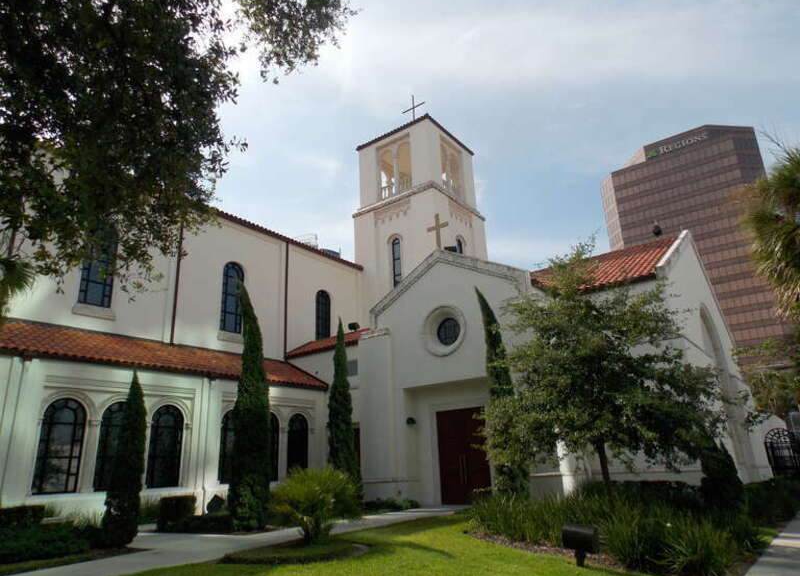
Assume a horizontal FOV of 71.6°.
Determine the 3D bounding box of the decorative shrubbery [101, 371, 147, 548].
[{"bbox_3d":[-6.749,4.167,13.855,0.900,4.120,0.900,-15,-22,34],"label":"decorative shrubbery"}]

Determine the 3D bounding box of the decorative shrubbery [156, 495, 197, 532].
[{"bbox_3d":[-6.459,6.461,15.986,0.850,0.960,0.850,-15,-22,34],"label":"decorative shrubbery"}]

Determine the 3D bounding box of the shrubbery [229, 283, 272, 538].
[{"bbox_3d":[-4.564,3.532,17.367,1.100,7.320,1.150,-2,-18,-1],"label":"shrubbery"}]

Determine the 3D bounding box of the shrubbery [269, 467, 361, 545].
[{"bbox_3d":[-1.904,4.813,12.370,1.900,1.580,1.950,-2,-18,-1],"label":"shrubbery"}]

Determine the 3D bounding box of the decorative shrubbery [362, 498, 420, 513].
[{"bbox_3d":[-0.316,7.902,20.402,2.600,0.460,0.800,-15,-22,34],"label":"decorative shrubbery"}]

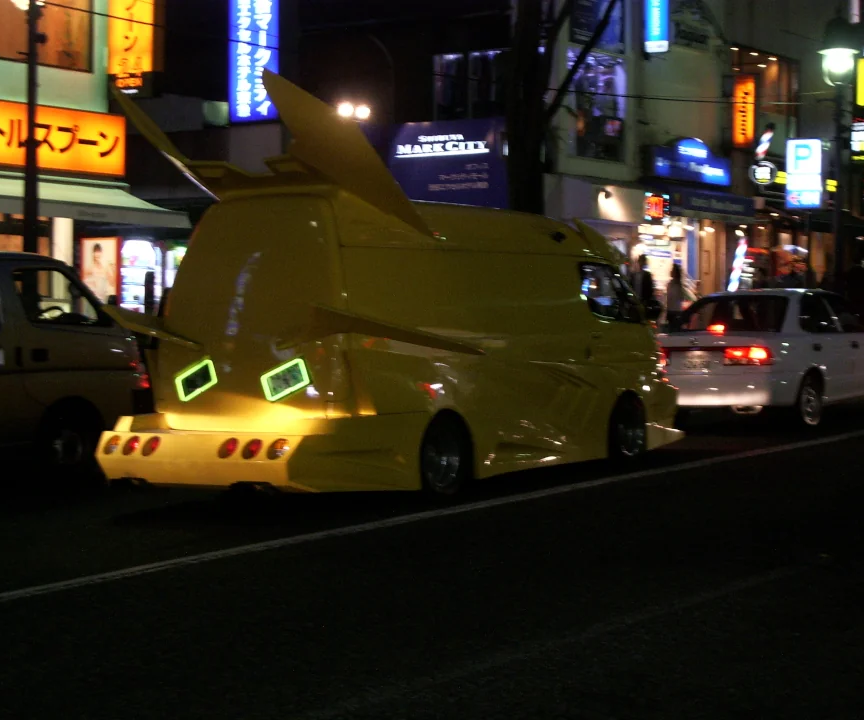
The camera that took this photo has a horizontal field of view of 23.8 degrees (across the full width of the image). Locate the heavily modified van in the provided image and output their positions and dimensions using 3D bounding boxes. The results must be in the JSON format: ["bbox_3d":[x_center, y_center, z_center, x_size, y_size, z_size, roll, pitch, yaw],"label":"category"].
[{"bbox_3d":[-0.091,-0.545,16.484,1.920,2.980,6.006,0,2,32],"label":"heavily modified van"}]

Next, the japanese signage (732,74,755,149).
[{"bbox_3d":[6.274,-4.989,41.200,0.480,1.480,0.200,0,1,32],"label":"japanese signage"}]

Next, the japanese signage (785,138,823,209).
[{"bbox_3d":[6.933,-3.481,38.300,0.710,1.300,0.220,0,1,32],"label":"japanese signage"}]

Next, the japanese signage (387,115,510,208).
[{"bbox_3d":[0.246,-3.298,34.800,2.450,1.650,0.300,0,1,32],"label":"japanese signage"}]

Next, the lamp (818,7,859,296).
[{"bbox_3d":[7.329,-3.200,37.000,0.660,6.200,0.660,0,1,32],"label":"lamp"}]

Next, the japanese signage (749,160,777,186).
[{"bbox_3d":[6.635,-3.744,41.200,0.560,0.520,0.150,0,1,32],"label":"japanese signage"}]

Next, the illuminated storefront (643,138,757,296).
[{"bbox_3d":[5.344,-2.268,41.000,0.900,4.100,4.700,0,1,32],"label":"illuminated storefront"}]

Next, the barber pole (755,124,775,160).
[{"bbox_3d":[6.724,-4.398,41.500,0.260,0.720,0.260,16,0,31],"label":"barber pole"}]

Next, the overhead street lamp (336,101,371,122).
[{"bbox_3d":[-1.434,-4.541,37.500,0.600,0.400,0.350,0,1,32],"label":"overhead street lamp"}]

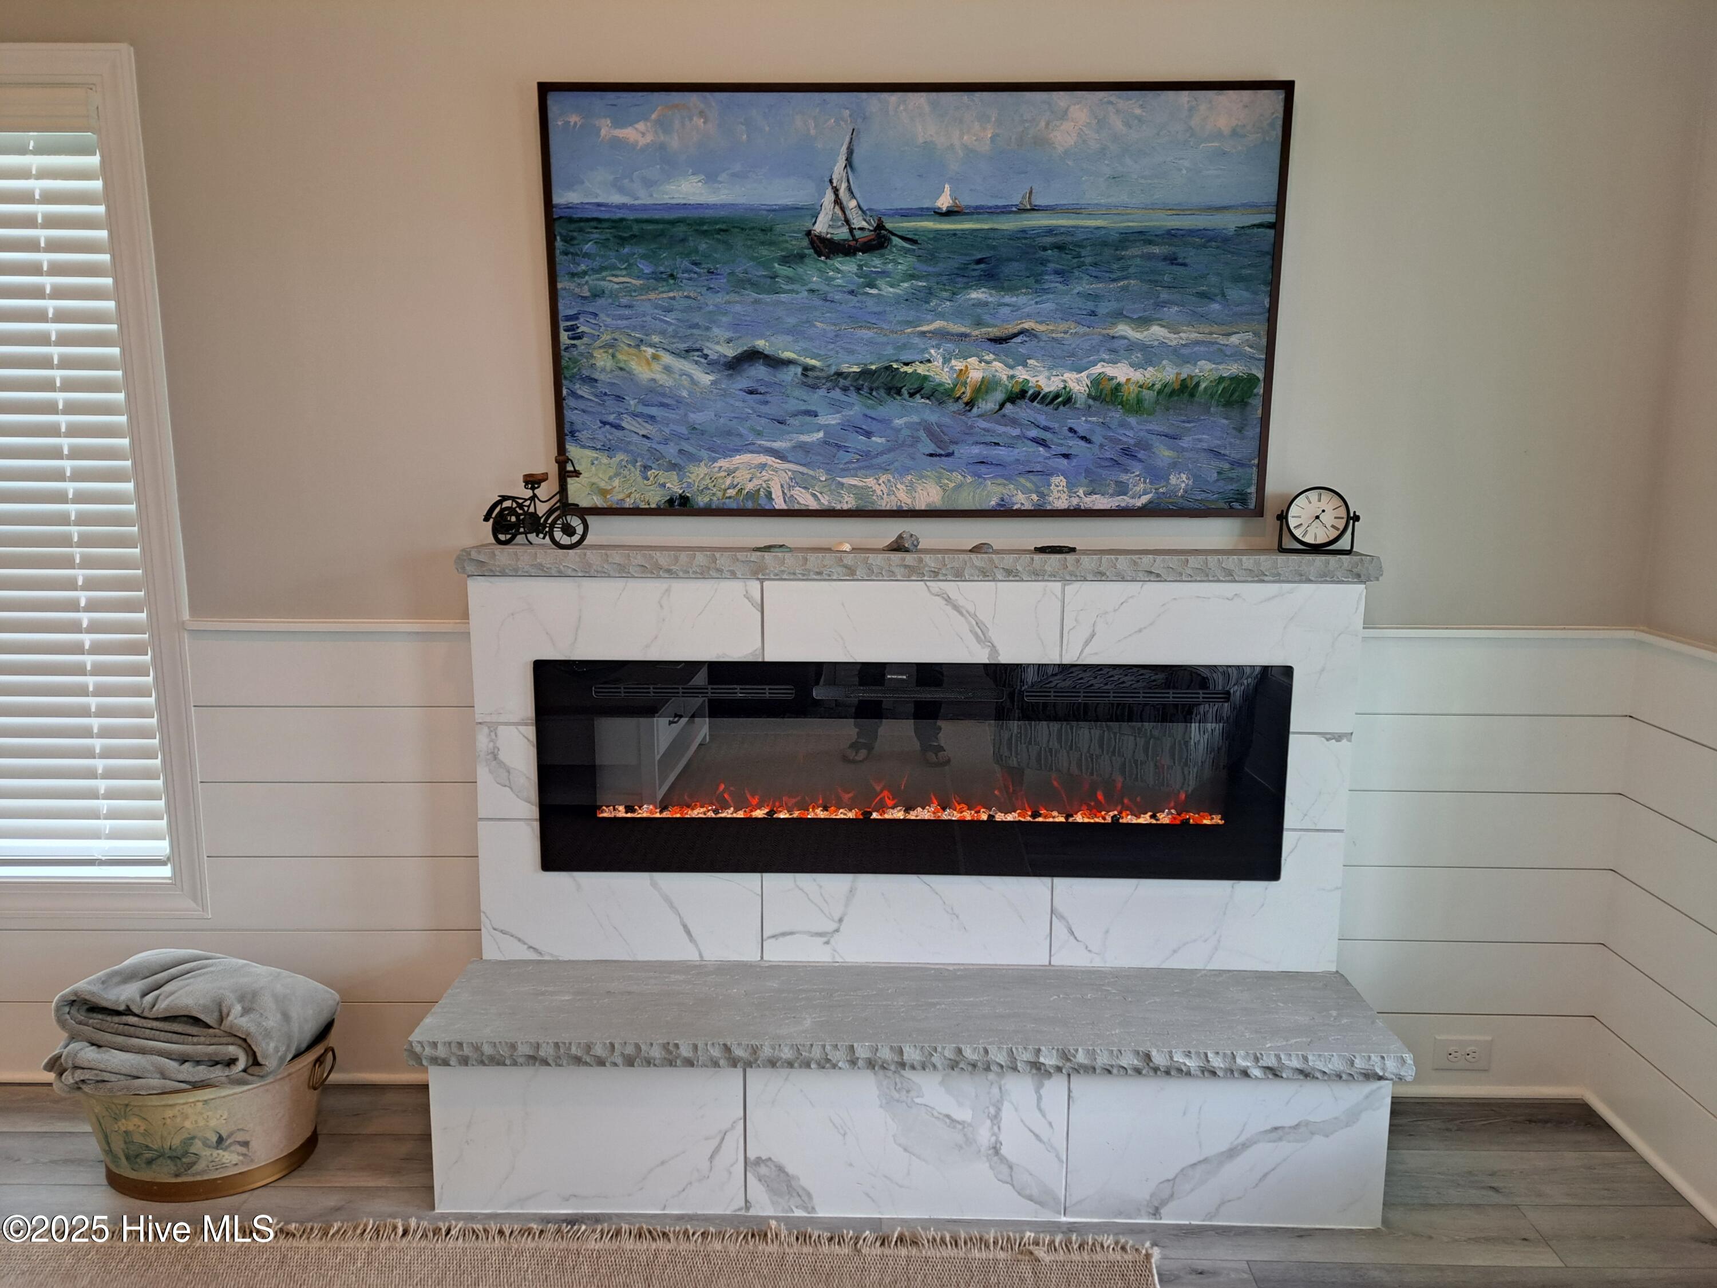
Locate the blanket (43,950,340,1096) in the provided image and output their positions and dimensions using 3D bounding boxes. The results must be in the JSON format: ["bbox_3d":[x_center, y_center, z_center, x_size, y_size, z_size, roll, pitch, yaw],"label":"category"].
[{"bbox_3d":[-1.344,0.734,2.414,0.561,0.232,0.394,0,9,-2],"label":"blanket"}]

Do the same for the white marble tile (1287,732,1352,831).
[{"bbox_3d":[0.933,0.282,2.437,0.143,0.204,0.014,0,9,1],"label":"white marble tile"}]

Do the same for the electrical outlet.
[{"bbox_3d":[1.359,0.922,2.681,0.125,0.081,0.010,1,9,1],"label":"electrical outlet"}]

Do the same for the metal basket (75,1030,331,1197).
[{"bbox_3d":[-1.331,0.926,2.446,0.502,0.262,0.409,0,9,-2],"label":"metal basket"}]

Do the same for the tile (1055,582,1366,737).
[{"bbox_3d":[0.705,0.028,2.390,0.595,0.300,0.012,1,9,1],"label":"tile"}]

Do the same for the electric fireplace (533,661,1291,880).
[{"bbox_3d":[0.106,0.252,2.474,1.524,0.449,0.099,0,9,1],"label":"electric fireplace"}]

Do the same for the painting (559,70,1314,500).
[{"bbox_3d":[0.109,-0.683,2.421,1.472,0.845,0.035,1,11,1],"label":"painting"}]

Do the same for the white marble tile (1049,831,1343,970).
[{"bbox_3d":[0.702,0.527,2.466,0.595,0.302,0.012,1,9,1],"label":"white marble tile"}]

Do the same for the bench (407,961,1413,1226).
[{"bbox_3d":[0.090,0.884,2.344,1.810,0.374,0.368,1,9,1],"label":"bench"}]

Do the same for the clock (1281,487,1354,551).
[{"bbox_3d":[0.937,-0.252,2.424,0.162,0.136,0.054,4,10,23],"label":"clock"}]

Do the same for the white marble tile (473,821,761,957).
[{"bbox_3d":[-0.493,0.516,2.490,0.593,0.302,0.012,1,9,1],"label":"white marble tile"}]

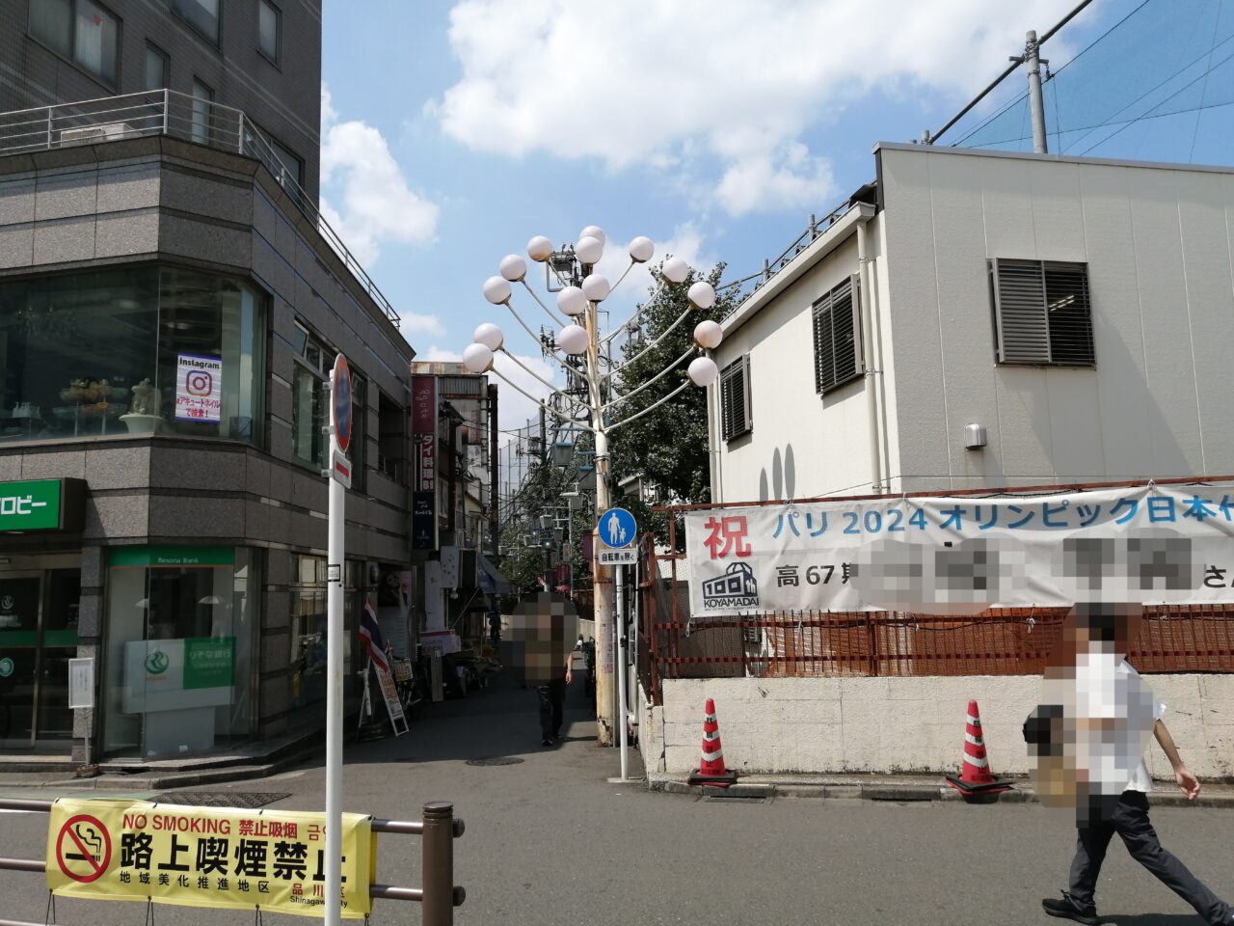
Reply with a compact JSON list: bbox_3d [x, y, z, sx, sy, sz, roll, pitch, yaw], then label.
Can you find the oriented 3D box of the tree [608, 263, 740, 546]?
[{"bbox_3d":[1.192,0.120,18.119,2.900,7.840,2.900,-1,-7,0],"label":"tree"}]

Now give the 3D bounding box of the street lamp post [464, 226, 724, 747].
[{"bbox_3d":[-0.253,0.186,10.961,3.000,6.020,2.200,-1,-7,0],"label":"street lamp post"}]

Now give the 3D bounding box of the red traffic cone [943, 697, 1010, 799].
[{"bbox_3d":[2.895,2.272,7.771,0.410,0.700,0.410,1,-7,-16],"label":"red traffic cone"}]

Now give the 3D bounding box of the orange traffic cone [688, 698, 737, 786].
[{"bbox_3d":[0.805,2.374,8.178,0.390,0.690,0.390,-3,-7,11],"label":"orange traffic cone"}]

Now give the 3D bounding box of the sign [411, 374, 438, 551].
[{"bbox_3d":[-3.971,-0.020,19.915,0.510,3.630,0.280,-1,-7,-1],"label":"sign"}]

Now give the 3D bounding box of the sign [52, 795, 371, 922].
[{"bbox_3d":[-1.689,1.589,3.909,1.540,0.390,0.070,-3,-7,16],"label":"sign"}]

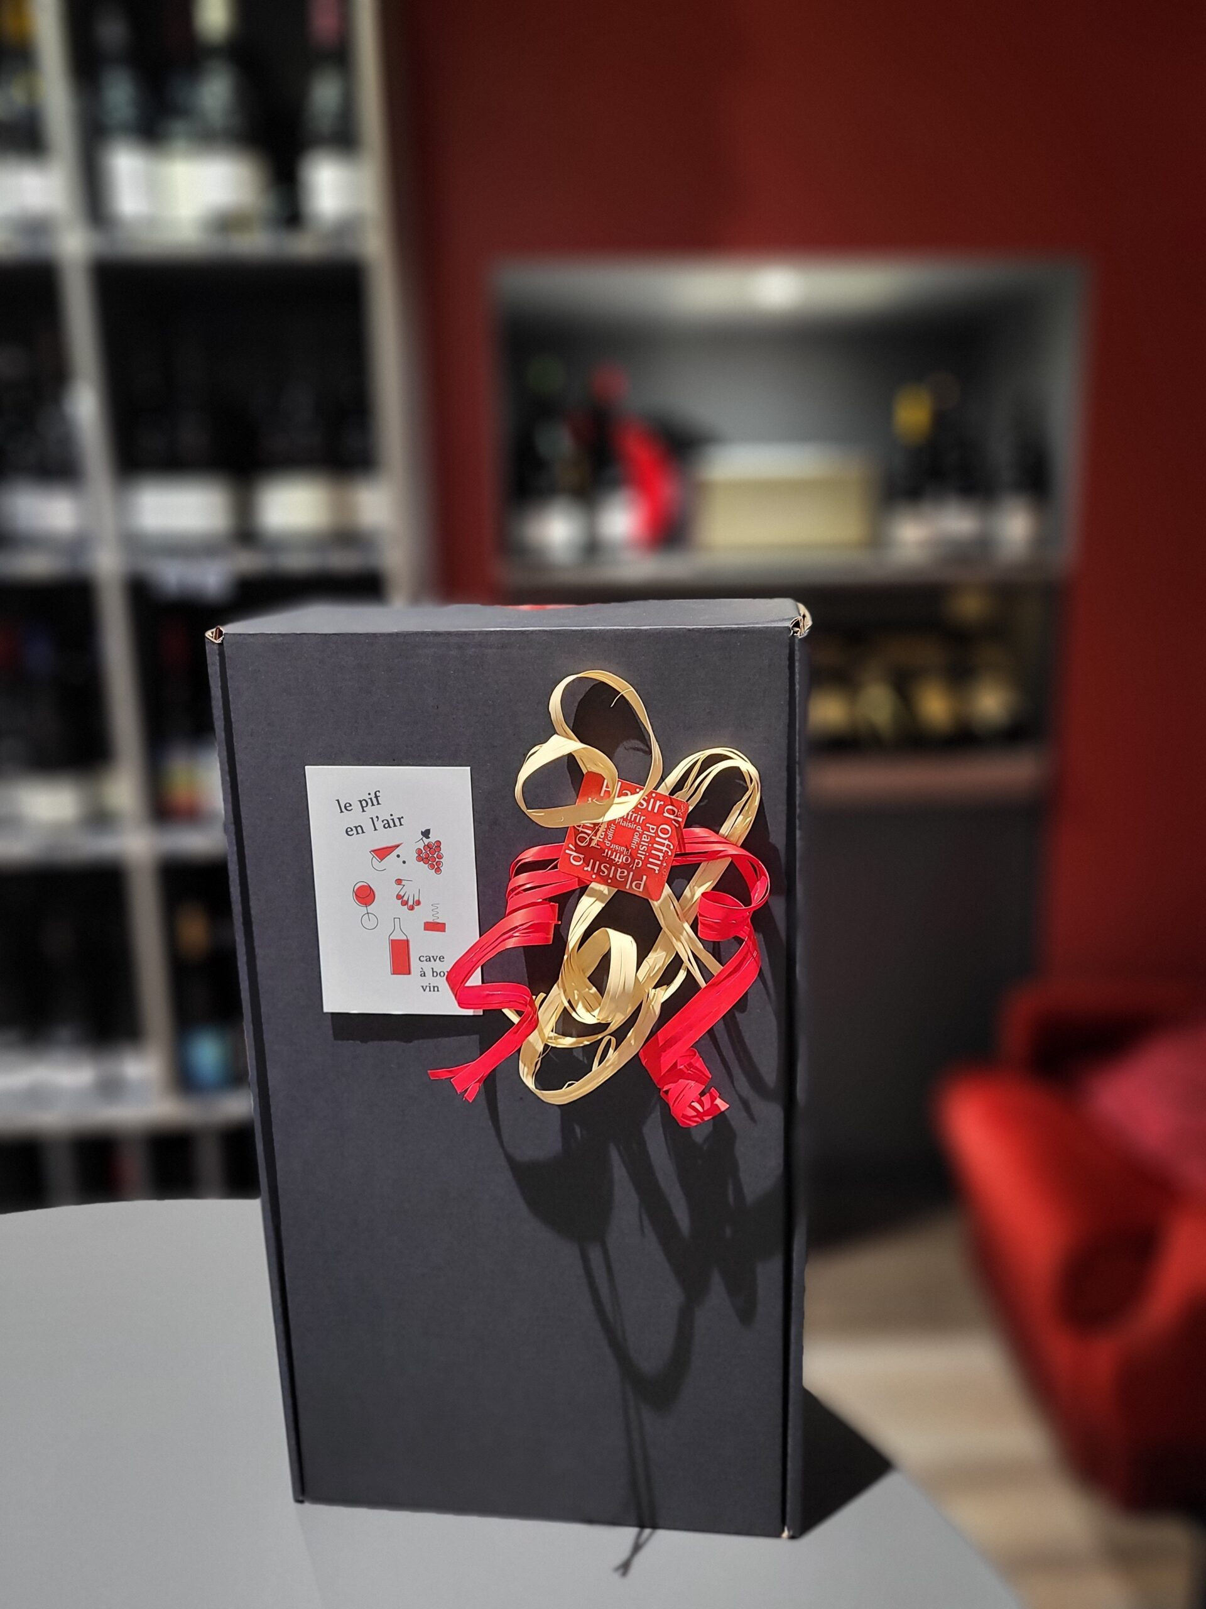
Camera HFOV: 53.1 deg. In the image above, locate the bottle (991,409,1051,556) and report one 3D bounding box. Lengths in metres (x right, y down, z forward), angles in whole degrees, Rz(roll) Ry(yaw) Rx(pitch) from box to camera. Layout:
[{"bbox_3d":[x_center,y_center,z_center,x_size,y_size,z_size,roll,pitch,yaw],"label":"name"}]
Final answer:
[{"bbox_3d":[0.825,-0.644,2.390,0.076,0.280,0.076,-2,13,-3],"label":"bottle"}]

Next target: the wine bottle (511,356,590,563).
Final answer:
[{"bbox_3d":[-0.091,-0.578,2.071,0.086,0.315,0.086,-2,13,-3],"label":"wine bottle"}]

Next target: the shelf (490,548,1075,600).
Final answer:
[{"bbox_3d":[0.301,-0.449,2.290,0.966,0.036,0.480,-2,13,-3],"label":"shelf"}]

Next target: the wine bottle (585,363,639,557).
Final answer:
[{"bbox_3d":[0.015,-0.583,2.097,0.080,0.300,0.080,-2,13,-3],"label":"wine bottle"}]

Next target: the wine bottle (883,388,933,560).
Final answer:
[{"bbox_3d":[0.591,-0.639,2.326,0.076,0.295,0.076,-2,13,-3],"label":"wine bottle"}]

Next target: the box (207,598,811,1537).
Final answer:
[{"bbox_3d":[-0.022,0.097,0.473,0.195,0.337,0.105,0,13,7],"label":"box"}]

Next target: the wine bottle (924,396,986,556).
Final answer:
[{"bbox_3d":[0.697,-0.650,2.381,0.080,0.290,0.080,-2,13,-3],"label":"wine bottle"}]

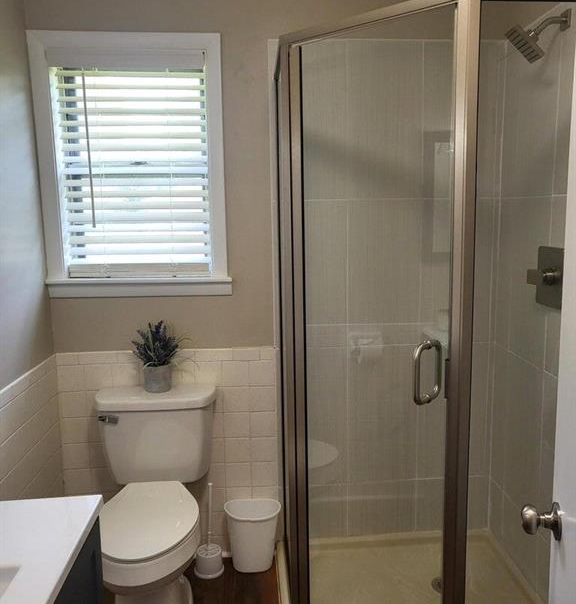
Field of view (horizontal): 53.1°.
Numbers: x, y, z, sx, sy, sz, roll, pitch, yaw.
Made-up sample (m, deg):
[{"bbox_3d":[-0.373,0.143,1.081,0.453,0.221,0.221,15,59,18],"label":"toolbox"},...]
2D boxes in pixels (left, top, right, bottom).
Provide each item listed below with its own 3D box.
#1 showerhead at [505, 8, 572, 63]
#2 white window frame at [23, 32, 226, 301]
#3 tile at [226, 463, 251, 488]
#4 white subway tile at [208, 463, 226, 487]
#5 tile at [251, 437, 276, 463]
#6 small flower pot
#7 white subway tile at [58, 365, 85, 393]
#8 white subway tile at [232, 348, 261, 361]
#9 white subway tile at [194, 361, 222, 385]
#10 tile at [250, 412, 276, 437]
[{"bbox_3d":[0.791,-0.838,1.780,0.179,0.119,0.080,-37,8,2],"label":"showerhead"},{"bbox_3d":[-0.585,-0.508,2.205,0.711,0.984,0.090,-1,8,-4],"label":"white window frame"},{"bbox_3d":[-0.208,0.724,2.415,0.107,0.107,0.010,-1,8,-3],"label":"tile"},{"bbox_3d":[-0.314,0.726,2.409,0.109,0.108,0.010,-1,8,-4],"label":"white subway tile"},{"bbox_3d":[-0.100,0.615,2.407,0.107,0.107,0.010,-1,8,-3],"label":"tile"},{"bbox_3d":[-0.497,0.287,2.232,0.105,0.102,0.105,-1,8,-4],"label":"small flower pot"},{"bbox_3d":[-0.868,0.306,2.316,0.106,0.107,0.010,-1,8,-3],"label":"white subway tile"},{"bbox_3d":[-0.168,0.211,2.335,0.111,0.050,0.009,-1,9,-4],"label":"white subway tile"},{"bbox_3d":[-0.319,0.294,2.337,0.108,0.107,0.009,-1,9,-4],"label":"white subway tile"},{"bbox_3d":[-0.099,0.504,2.384,0.108,0.107,0.009,-1,9,-4],"label":"tile"}]

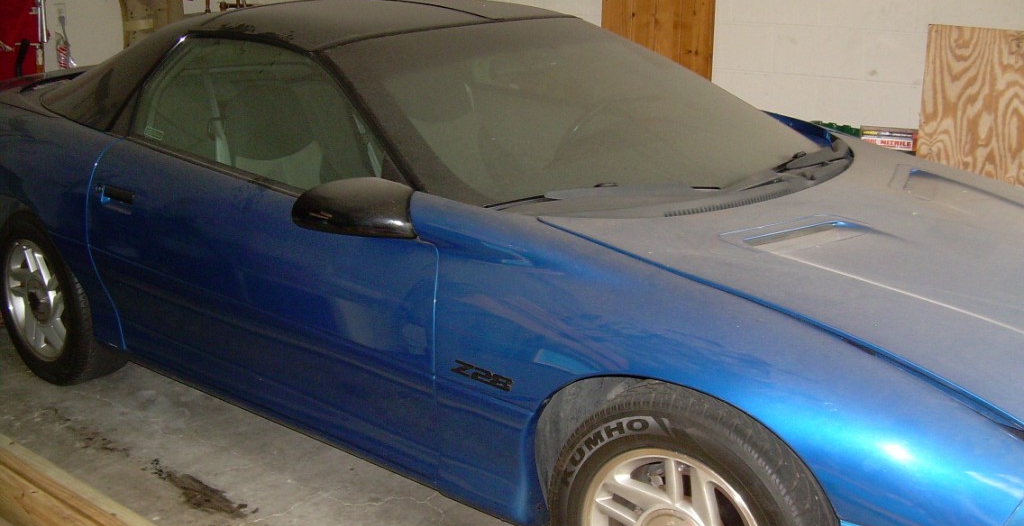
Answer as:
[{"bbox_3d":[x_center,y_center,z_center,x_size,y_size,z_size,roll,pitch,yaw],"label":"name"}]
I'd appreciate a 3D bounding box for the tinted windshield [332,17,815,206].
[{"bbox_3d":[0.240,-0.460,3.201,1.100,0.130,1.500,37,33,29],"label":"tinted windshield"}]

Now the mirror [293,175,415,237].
[{"bbox_3d":[-0.359,-0.126,2.533,0.220,0.130,0.250,13,19,39],"label":"mirror"}]

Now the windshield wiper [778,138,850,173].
[{"bbox_3d":[0.898,-0.322,3.325,0.080,0.070,0.620,10,18,32],"label":"windshield wiper"}]

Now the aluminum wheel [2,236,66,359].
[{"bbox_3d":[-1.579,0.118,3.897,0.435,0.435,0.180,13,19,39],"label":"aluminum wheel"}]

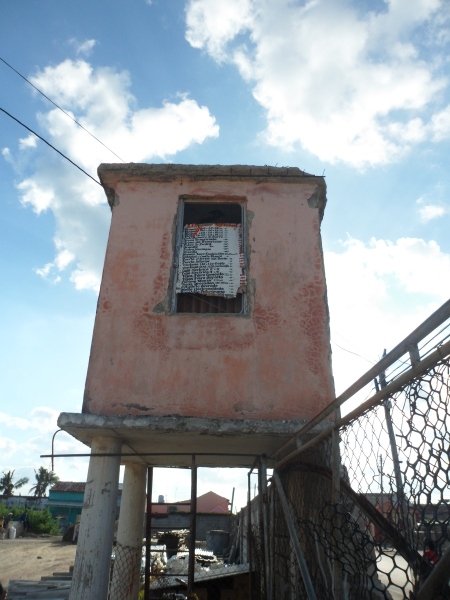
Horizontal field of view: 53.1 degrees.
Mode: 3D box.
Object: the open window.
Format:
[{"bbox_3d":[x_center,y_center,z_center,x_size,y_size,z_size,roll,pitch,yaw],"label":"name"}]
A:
[{"bbox_3d":[-0.125,-0.425,4.290,0.665,1.250,0.100,1,-24,1],"label":"open window"}]

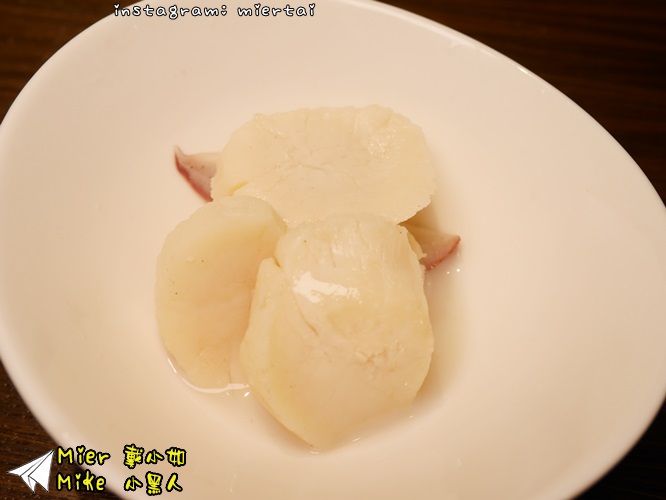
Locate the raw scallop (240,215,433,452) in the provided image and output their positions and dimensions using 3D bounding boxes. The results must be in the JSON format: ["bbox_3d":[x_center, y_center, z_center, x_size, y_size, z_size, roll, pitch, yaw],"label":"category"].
[{"bbox_3d":[0.001,0.018,0.176,0.043,0.018,0.051,1,76,-3],"label":"raw scallop"}]

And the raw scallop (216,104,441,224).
[{"bbox_3d":[-0.002,-0.020,0.196,0.056,0.013,0.044,1,52,-1],"label":"raw scallop"}]

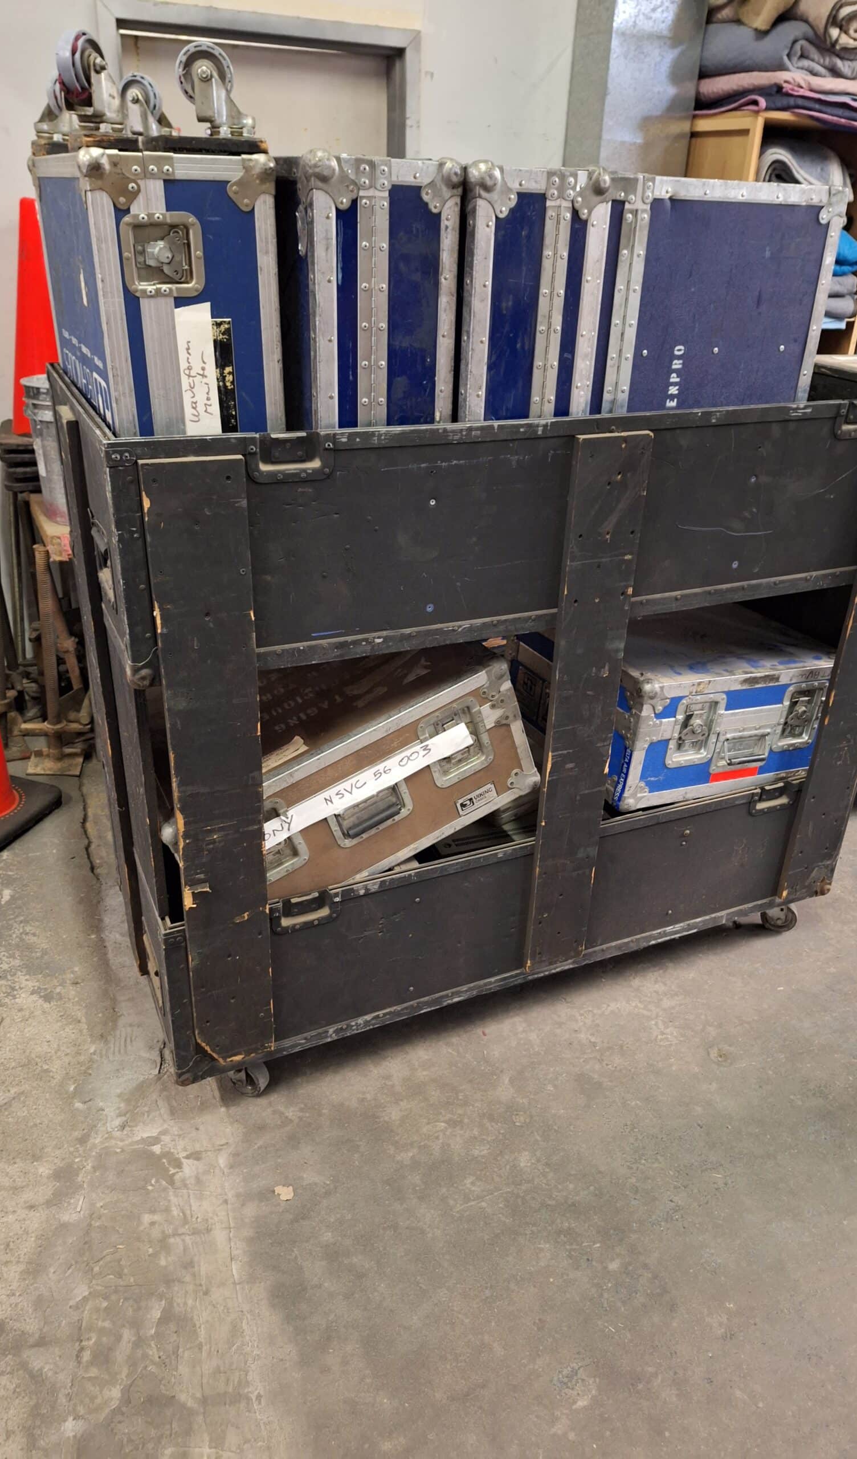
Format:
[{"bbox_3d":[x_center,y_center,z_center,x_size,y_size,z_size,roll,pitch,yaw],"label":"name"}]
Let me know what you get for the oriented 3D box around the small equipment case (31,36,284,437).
[{"bbox_3d":[-0.420,-0.584,1.502,0.230,0.760,0.600,-10,30,-22],"label":"small equipment case"}]

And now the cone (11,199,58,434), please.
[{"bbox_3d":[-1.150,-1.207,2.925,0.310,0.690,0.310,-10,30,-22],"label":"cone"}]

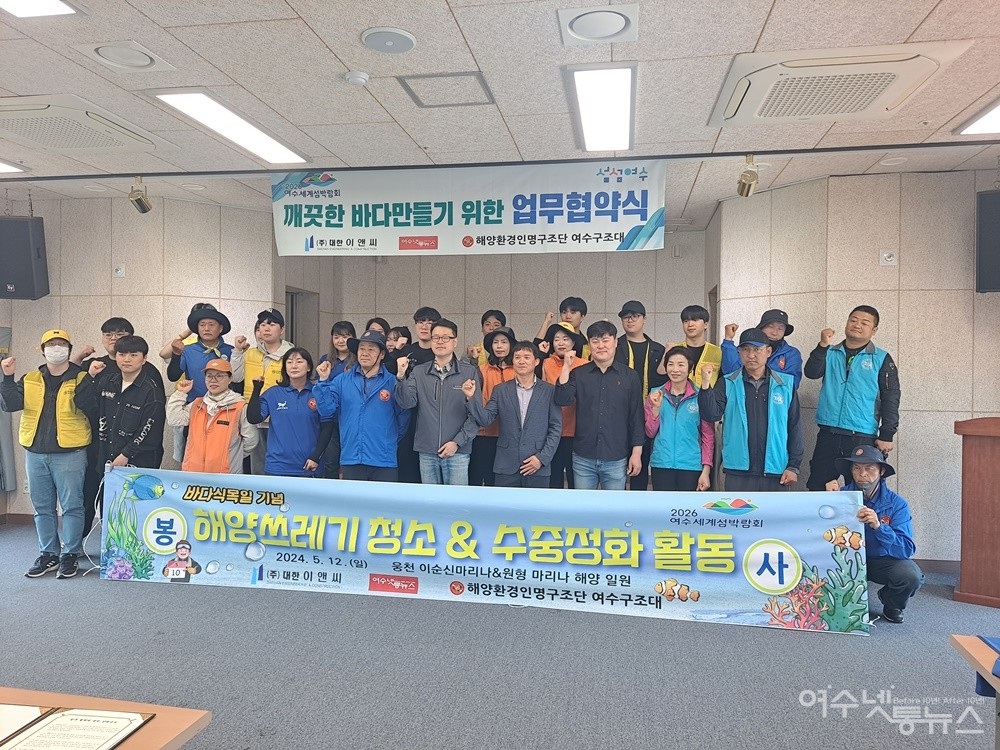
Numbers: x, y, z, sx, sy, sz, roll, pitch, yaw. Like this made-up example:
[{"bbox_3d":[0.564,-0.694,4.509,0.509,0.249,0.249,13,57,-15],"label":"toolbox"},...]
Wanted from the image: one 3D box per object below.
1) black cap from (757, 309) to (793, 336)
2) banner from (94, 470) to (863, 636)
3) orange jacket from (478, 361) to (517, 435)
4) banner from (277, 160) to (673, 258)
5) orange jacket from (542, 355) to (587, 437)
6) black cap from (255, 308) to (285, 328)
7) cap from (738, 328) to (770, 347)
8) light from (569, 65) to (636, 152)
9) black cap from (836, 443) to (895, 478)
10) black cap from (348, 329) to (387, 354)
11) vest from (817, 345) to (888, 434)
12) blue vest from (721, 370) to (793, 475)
[{"bbox_3d":[1.944,-0.375,4.900,0.265,0.170,0.280,1,1,19],"label":"black cap"},{"bbox_3d":[-0.323,1.050,4.385,4.909,0.800,0.060,1,1,10],"label":"banner"},{"bbox_3d":[0.011,0.176,5.200,0.390,0.550,0.280,1,1,2],"label":"orange jacket"},{"bbox_3d":[-0.266,-1.138,4.799,2.770,0.600,0.030,1,1,10],"label":"banner"},{"bbox_3d":[0.487,0.150,5.080,0.400,0.560,0.270,1,1,7],"label":"orange jacket"},{"bbox_3d":[-1.695,-0.417,5.120,0.185,0.140,0.250,1,1,9],"label":"black cap"},{"bbox_3d":[1.553,-0.226,4.230,0.185,0.125,0.260,1,1,30],"label":"cap"},{"bbox_3d":[0.545,-1.407,3.709,0.330,0.050,1.230,1,1,10],"label":"light"},{"bbox_3d":[2.145,0.503,4.080,0.360,0.170,0.340,0,1,-45],"label":"black cap"},{"bbox_3d":[-0.906,-0.222,4.740,0.280,0.160,0.310,1,1,10],"label":"black cap"},{"bbox_3d":[2.452,0.094,4.850,0.460,0.610,0.290,5,1,26],"label":"vest"},{"bbox_3d":[1.646,0.298,4.450,0.450,0.650,0.280,1,1,17],"label":"blue vest"}]

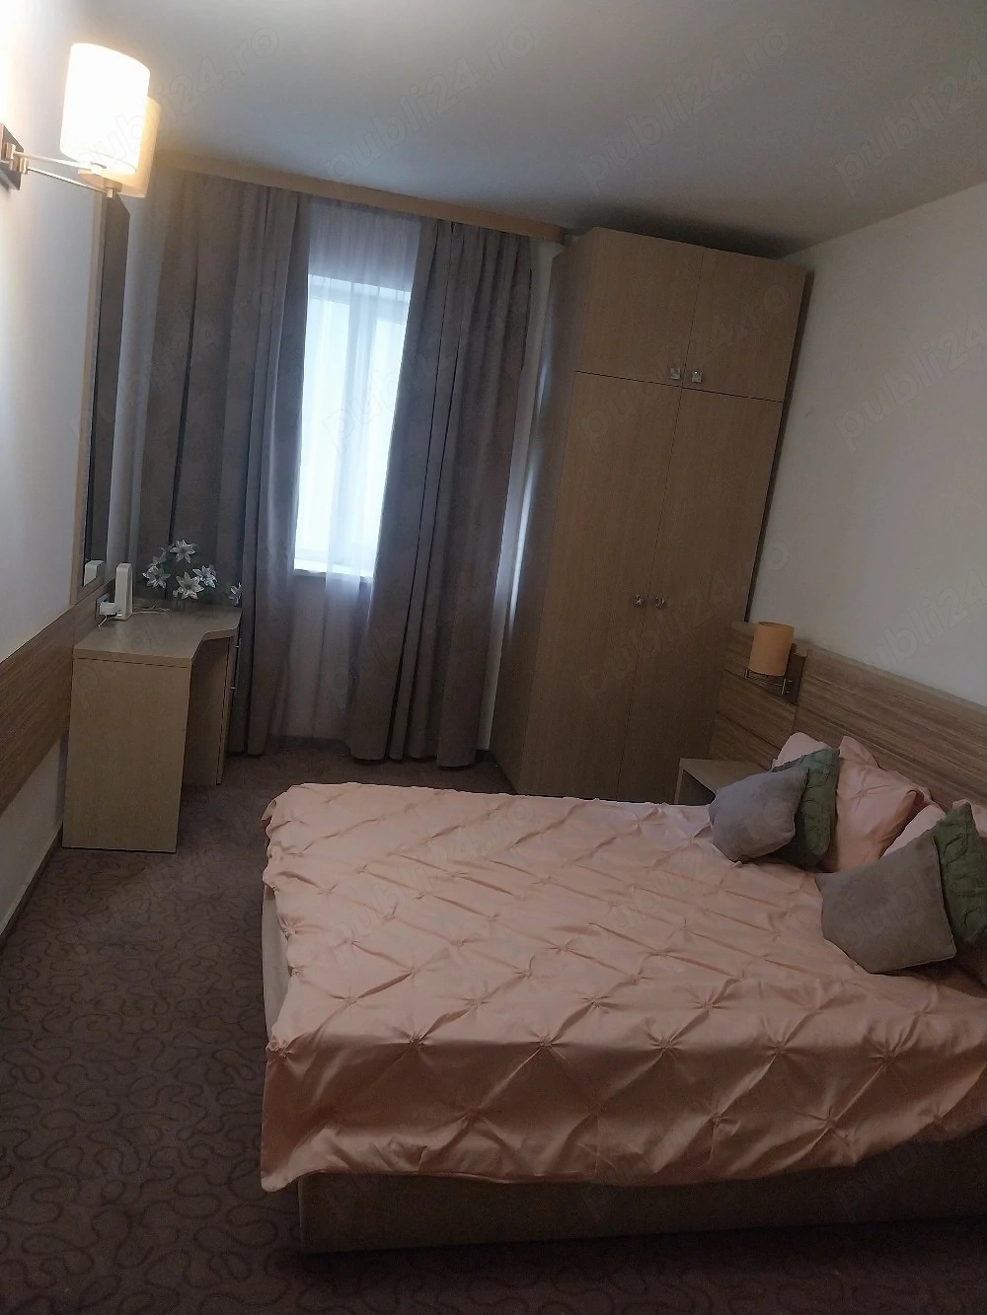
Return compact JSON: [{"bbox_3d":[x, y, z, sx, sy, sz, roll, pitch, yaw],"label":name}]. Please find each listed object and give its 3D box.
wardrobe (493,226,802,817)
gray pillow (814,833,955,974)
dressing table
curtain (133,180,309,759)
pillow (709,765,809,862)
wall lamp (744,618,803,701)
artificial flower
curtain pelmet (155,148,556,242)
[{"bbox_3d":[0.722,-0.640,5.006,1.033,2.615,0.618,5,11,-13],"label":"wardrobe"},{"bbox_3d":[0.907,0.595,2.323,0.142,0.298,0.298,37,37,-33],"label":"gray pillow"},{"bbox_3d":[-1.365,0.229,4.069,0.544,0.724,1.170,5,11,-13],"label":"dressing table"},{"bbox_3d":[-1.282,-0.835,4.639,0.730,2.615,0.156,5,11,-13],"label":"curtain"},{"bbox_3d":[0.798,0.476,3.017,0.298,0.142,0.298,-25,32,33],"label":"pillow"},{"bbox_3d":[1.196,0.020,4.201,0.238,0.335,0.174,5,11,-13],"label":"wall lamp"},{"bbox_3d":[-1.333,-0.316,4.314,0.131,0.128,0.067,4,11,-16],"label":"artificial flower"},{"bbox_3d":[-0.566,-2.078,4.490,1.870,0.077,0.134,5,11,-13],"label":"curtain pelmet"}]

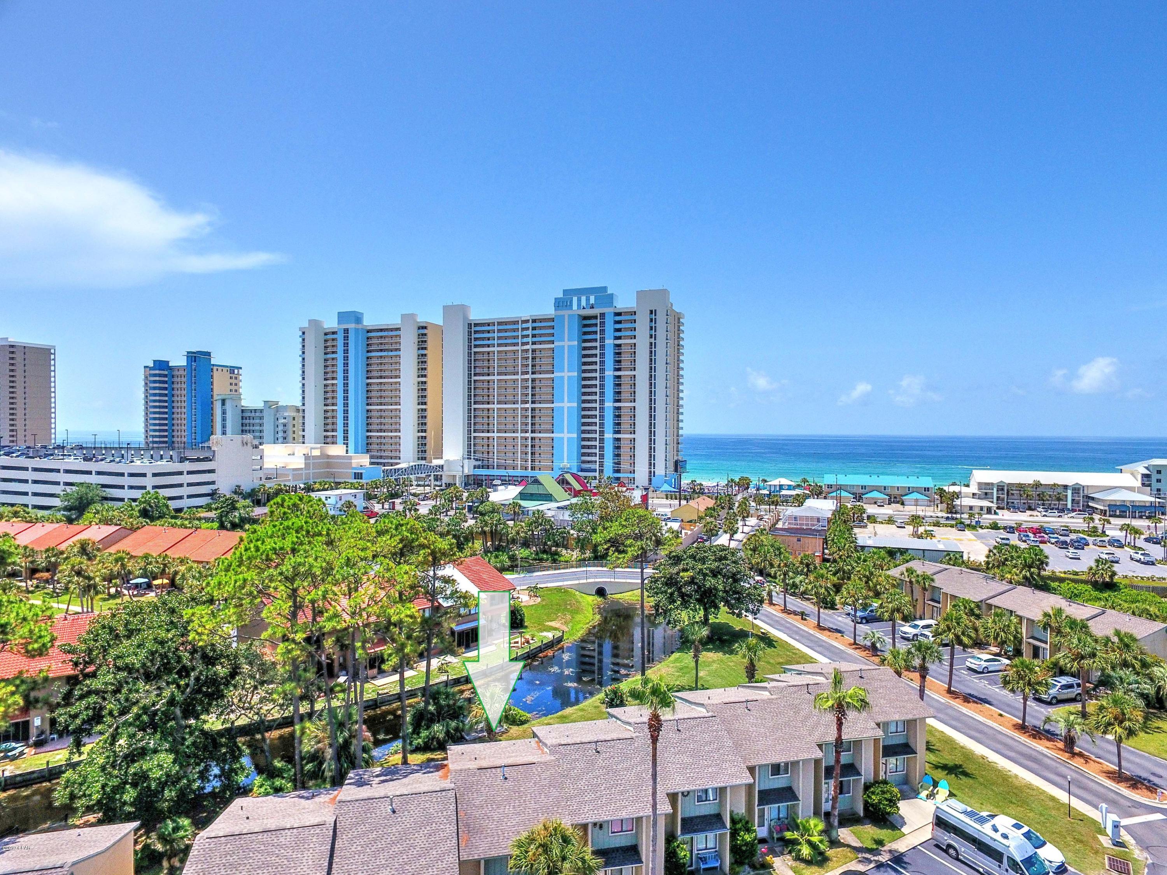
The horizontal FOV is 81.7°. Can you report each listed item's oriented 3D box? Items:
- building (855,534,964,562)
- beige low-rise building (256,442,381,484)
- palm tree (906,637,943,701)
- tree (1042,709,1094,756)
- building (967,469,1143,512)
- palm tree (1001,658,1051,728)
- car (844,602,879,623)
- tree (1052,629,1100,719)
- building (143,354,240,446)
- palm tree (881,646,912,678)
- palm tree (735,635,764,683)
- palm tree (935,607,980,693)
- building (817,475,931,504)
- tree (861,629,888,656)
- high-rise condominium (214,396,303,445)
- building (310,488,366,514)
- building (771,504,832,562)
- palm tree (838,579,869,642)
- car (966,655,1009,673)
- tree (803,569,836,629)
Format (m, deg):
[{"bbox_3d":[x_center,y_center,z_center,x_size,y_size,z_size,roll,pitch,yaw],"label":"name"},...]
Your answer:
[{"bbox_3d":[57.500,20.253,120.100,16.600,4.100,10.000,0,1,20],"label":"building"},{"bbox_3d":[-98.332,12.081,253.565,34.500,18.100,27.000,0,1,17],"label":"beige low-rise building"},{"bbox_3d":[25.349,19.621,50.371,2.415,8.954,2.415,0,1,0],"label":"palm tree"},{"bbox_3d":[37.679,22.869,52.300,3.373,3.188,3.373,1,1,36],"label":"tree"},{"bbox_3d":[140.200,15.859,202.300,42.500,11.200,11.800,0,0,14],"label":"building"},{"bbox_3d":[37.204,21.588,56.680,3.572,5.669,3.572,1,1,33],"label":"palm tree"},{"bbox_3d":[37.961,23.230,89.102,5.600,1.850,2.000,0,0,-16],"label":"car"},{"bbox_3d":[43.206,20.666,58.837,3.625,7.547,3.625,1,1,37],"label":"tree"},{"bbox_3d":[-200.900,-12.755,347.600,46.000,61.500,19.500,0,1,19],"label":"building"},{"bbox_3d":[31.790,22.794,68.310,2.897,3.010,2.897,1,1,25],"label":"palm tree"},{"bbox_3d":[16.079,21.526,64.974,2.899,4.832,2.899,0,0,0],"label":"palm tree"},{"bbox_3d":[35.417,20.432,64.202,3.847,7.832,3.847,1,1,29],"label":"palm tree"},{"bbox_3d":[104.413,18.363,240.298,36.500,9.000,20.500,0,1,15],"label":"building"},{"bbox_3d":[31.889,22.513,73.777,2.598,2.831,2.598,0,1,0],"label":"tree"},{"bbox_3d":[-152.653,0.779,316.484,37.000,40.000,20.000,0,1,17],"label":"high-rise condominium"},{"bbox_3d":[-73.707,19.171,201.880,11.500,6.100,12.500,1,1,25],"label":"building"},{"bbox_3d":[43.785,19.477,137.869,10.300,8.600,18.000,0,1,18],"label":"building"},{"bbox_3d":[31.034,19.984,77.272,3.866,7.471,3.866,0,0,0],"label":"palm tree"},{"bbox_3d":[42.636,23.597,70.944,4.800,1.470,1.840,0,0,-16],"label":"car"},{"bbox_3d":[30.149,20.656,86.000,3.921,6.966,3.921,0,1,19],"label":"tree"}]

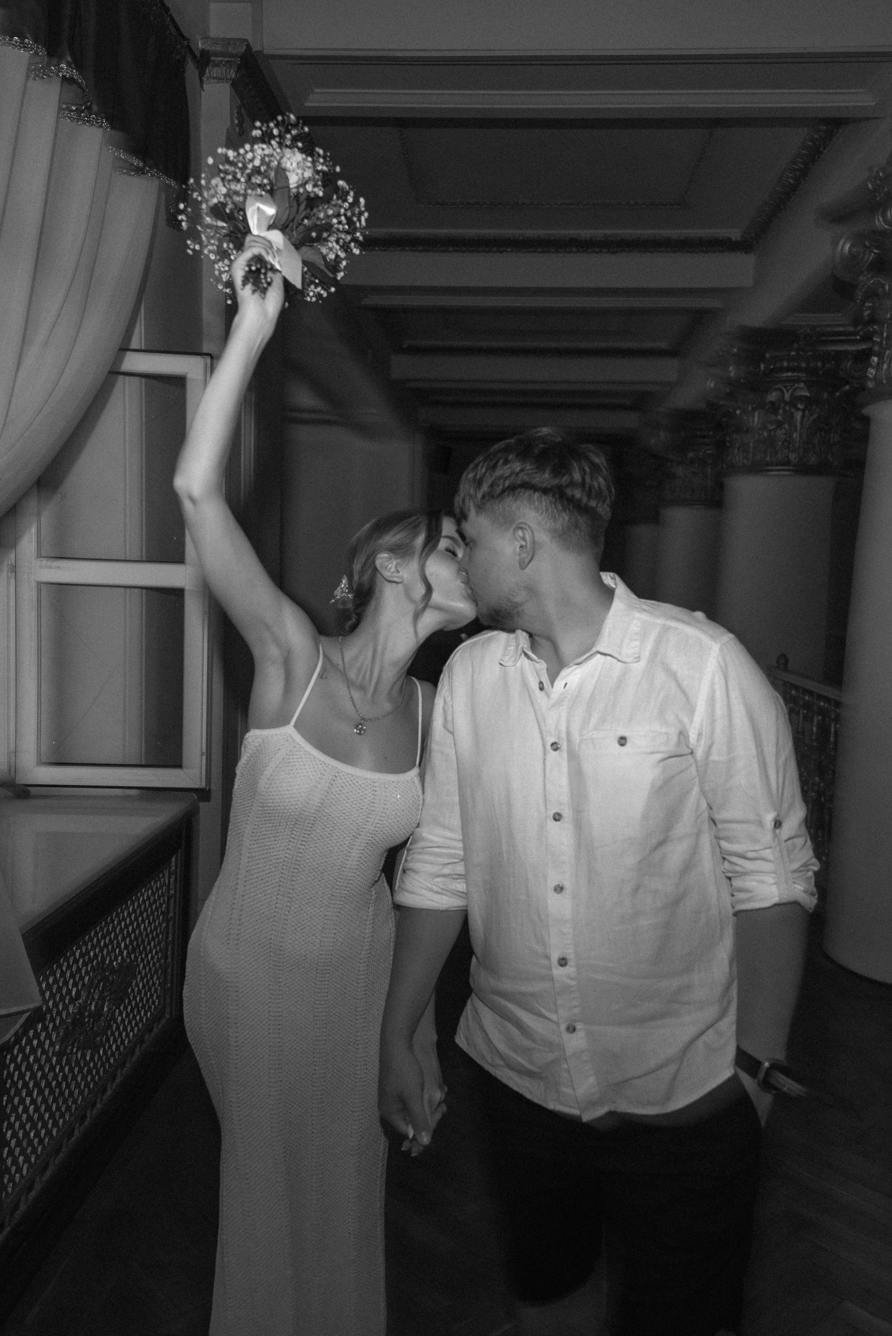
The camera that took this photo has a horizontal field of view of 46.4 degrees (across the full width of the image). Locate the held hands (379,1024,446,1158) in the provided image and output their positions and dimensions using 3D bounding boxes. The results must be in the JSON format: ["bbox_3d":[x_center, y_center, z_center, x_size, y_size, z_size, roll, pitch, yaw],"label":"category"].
[{"bbox_3d":[-0.049,0.609,1.500,0.105,0.190,0.115,3,5,12],"label":"held hands"}]

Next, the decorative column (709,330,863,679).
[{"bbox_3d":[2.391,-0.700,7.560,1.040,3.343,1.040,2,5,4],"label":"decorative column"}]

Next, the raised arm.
[{"bbox_3d":[-0.297,-0.298,1.550,0.220,0.690,0.170,1,5,-6],"label":"raised arm"}]

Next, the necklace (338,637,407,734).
[{"bbox_3d":[-0.113,0.023,1.600,0.120,0.155,0.115,0,5,-21],"label":"necklace"}]

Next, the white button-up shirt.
[{"bbox_3d":[0.222,0.242,1.500,0.570,0.755,0.330,4,5,22],"label":"white button-up shirt"}]

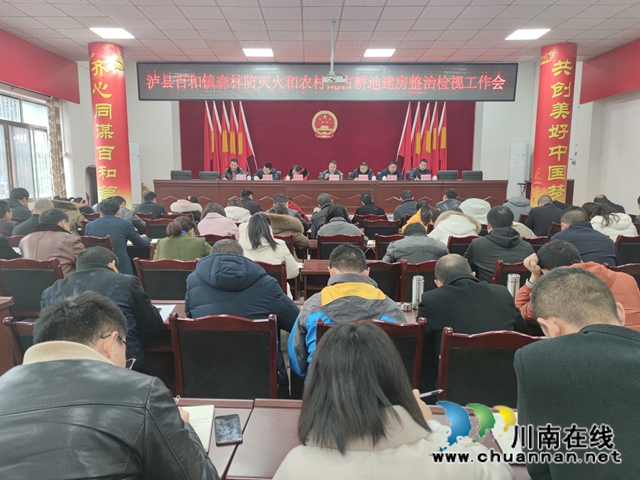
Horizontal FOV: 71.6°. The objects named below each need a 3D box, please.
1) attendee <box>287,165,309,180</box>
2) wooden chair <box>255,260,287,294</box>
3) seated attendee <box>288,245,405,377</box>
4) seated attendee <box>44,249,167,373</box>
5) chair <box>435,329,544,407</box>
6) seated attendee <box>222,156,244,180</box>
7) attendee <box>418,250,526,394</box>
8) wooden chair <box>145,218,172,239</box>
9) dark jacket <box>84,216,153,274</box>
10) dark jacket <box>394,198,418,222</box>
[{"bbox_3d":[-0.521,-1.190,10.338,0.560,1.100,0.750,0,9,-1],"label":"attendee"},{"bbox_3d":[-0.467,0.585,3.405,0.460,0.950,0.540,0,9,-1],"label":"wooden chair"},{"bbox_3d":[0.126,0.584,2.292,0.580,1.174,0.750,0,8,0],"label":"seated attendee"},{"bbox_3d":[-1.136,0.394,2.322,0.570,0.630,0.520,1,8,5],"label":"seated attendee"},{"bbox_3d":[0.728,0.780,2.109,0.460,0.950,0.540,0,9,2],"label":"chair"},{"bbox_3d":[-1.712,-0.978,8.837,0.540,1.270,0.750,0,8,0],"label":"seated attendee"},{"bbox_3d":[0.674,0.654,2.184,0.530,1.170,0.780,0,8,-1],"label":"attendee"},{"bbox_3d":[-1.965,0.189,5.923,0.460,0.950,0.530,0,9,0],"label":"wooden chair"},{"bbox_3d":[-2.031,0.052,4.476,0.600,0.660,0.480,0,8,-1],"label":"dark jacket"},{"bbox_3d":[1.330,-0.263,6.846,0.460,0.670,0.460,1,8,2],"label":"dark jacket"}]

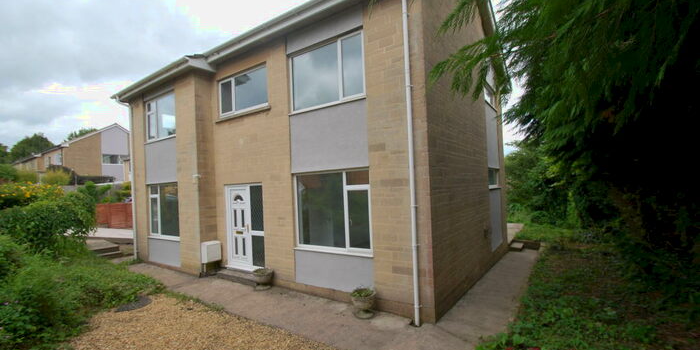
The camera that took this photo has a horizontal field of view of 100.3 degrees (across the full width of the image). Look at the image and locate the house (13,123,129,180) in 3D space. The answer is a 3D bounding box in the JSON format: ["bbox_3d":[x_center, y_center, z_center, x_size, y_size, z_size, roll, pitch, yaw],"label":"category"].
[{"bbox_3d":[-40.695,-1.868,42.955,33.000,6.628,8.000,-3,-1,36],"label":"house"}]

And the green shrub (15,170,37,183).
[{"bbox_3d":[-29.460,0.136,26.500,1.478,1.271,1.450,-3,-1,36],"label":"green shrub"}]

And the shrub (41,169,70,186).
[{"bbox_3d":[-25.223,0.214,25.000,1.901,1.370,1.850,-3,-1,36],"label":"shrub"}]

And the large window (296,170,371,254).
[{"bbox_3d":[-0.401,0.760,5.931,1.926,1.642,0.100,-3,-2,32],"label":"large window"}]

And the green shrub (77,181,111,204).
[{"bbox_3d":[-17.135,1.169,19.500,1.681,1.470,1.650,-3,-1,36],"label":"green shrub"}]

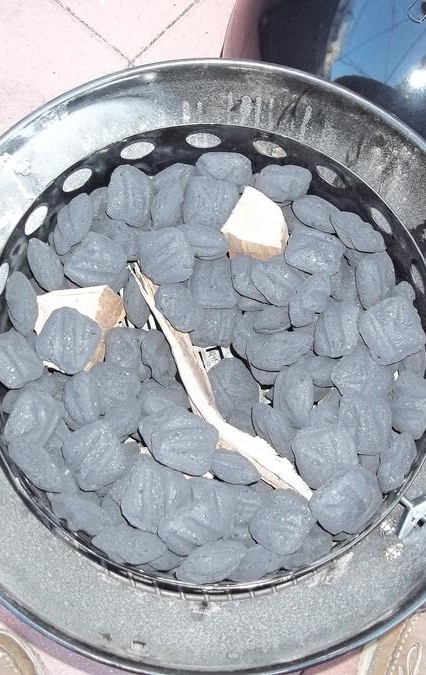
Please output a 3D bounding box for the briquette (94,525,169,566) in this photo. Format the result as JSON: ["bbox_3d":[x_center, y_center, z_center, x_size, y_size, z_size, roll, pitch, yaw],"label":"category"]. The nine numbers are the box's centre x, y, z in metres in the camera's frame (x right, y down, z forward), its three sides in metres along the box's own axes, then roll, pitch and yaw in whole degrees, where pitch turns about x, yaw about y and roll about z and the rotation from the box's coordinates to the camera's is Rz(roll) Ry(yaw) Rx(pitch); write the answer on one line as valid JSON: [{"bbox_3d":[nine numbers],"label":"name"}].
[{"bbox_3d":[-0.064,0.161,0.645,0.052,0.052,0.030,15,90,-31],"label":"briquette"}]

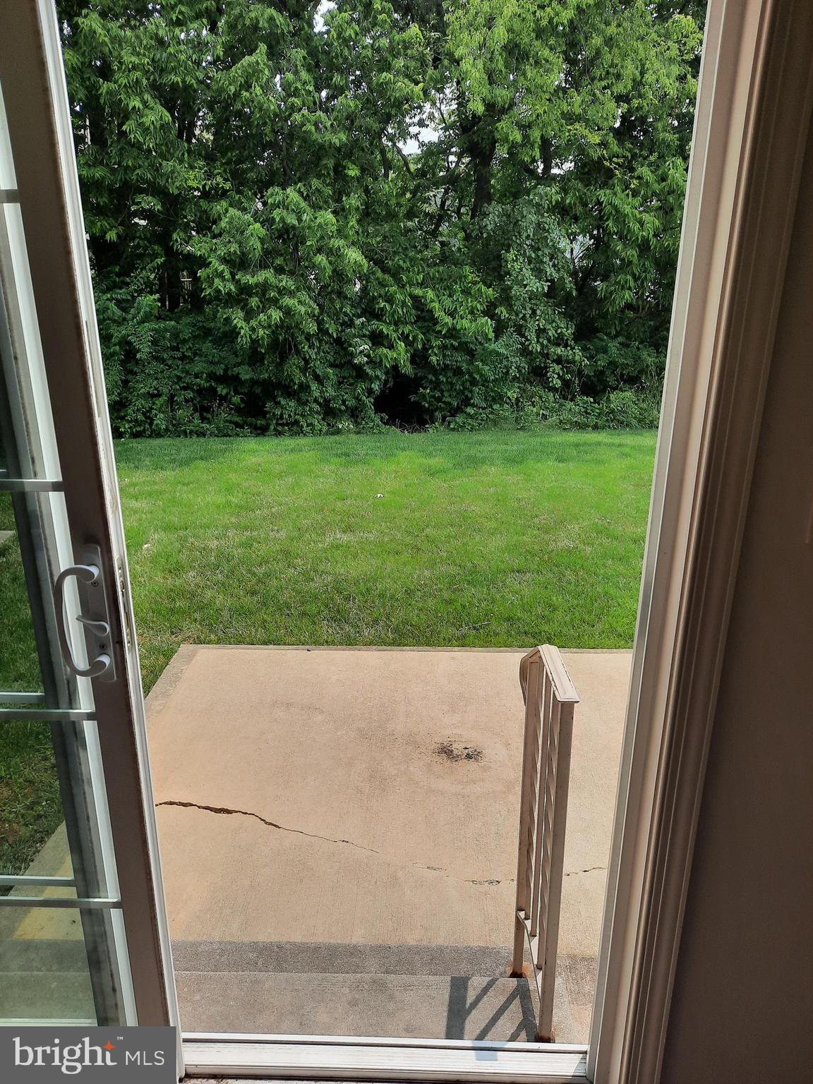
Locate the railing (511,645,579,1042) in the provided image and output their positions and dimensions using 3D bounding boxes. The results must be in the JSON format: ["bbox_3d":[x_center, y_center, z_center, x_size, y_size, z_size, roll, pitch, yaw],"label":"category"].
[{"bbox_3d":[0.321,0.763,1.942,0.046,1.125,0.550,0,17,0],"label":"railing"}]

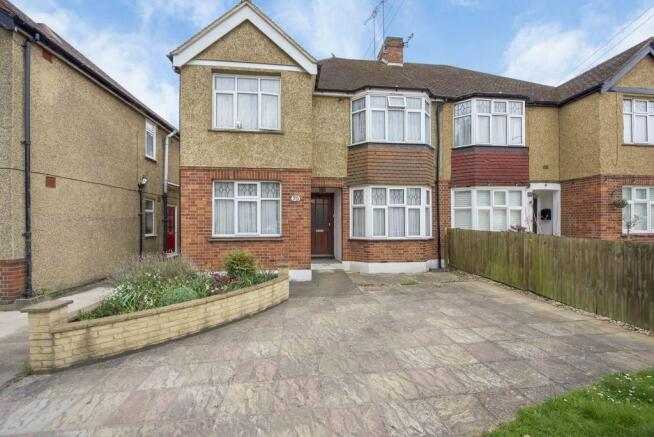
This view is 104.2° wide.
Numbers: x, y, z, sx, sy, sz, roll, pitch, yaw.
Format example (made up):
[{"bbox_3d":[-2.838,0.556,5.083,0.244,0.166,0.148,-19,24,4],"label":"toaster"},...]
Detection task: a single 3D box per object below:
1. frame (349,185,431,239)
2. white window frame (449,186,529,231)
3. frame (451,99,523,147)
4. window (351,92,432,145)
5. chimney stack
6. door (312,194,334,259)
[{"bbox_3d":[2.078,-0.163,7.853,2.622,1.619,0.425,0,0,-5],"label":"frame"},{"bbox_3d":[5.362,-0.163,8.132,2.562,1.619,0.425,0,0,-5],"label":"white window frame"},{"bbox_3d":[5.362,-2.972,8.132,2.562,1.452,0.425,0,0,-5],"label":"frame"},{"bbox_3d":[2.078,-2.982,7.853,2.622,1.492,0.425,0,0,-5],"label":"window"},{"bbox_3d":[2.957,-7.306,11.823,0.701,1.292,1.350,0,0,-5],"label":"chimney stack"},{"bbox_3d":[-0.184,0.243,8.850,0.920,2.226,0.100,0,0,-5],"label":"door"}]

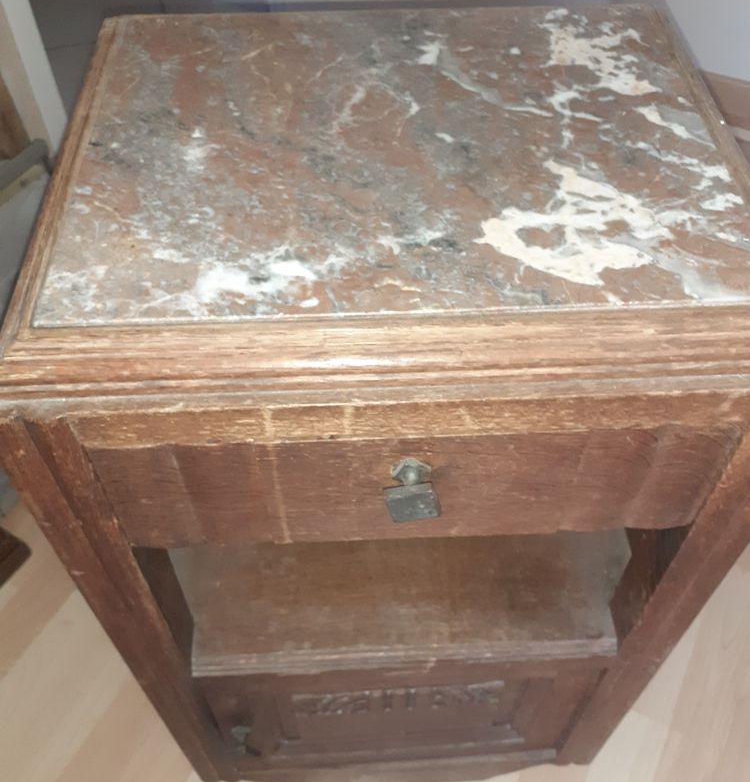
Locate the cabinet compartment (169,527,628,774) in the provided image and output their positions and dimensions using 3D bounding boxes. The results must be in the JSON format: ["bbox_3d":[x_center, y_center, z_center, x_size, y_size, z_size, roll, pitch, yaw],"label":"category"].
[{"bbox_3d":[0.018,0.224,0.864,0.385,0.319,0.278,-2,50,-3],"label":"cabinet compartment"}]

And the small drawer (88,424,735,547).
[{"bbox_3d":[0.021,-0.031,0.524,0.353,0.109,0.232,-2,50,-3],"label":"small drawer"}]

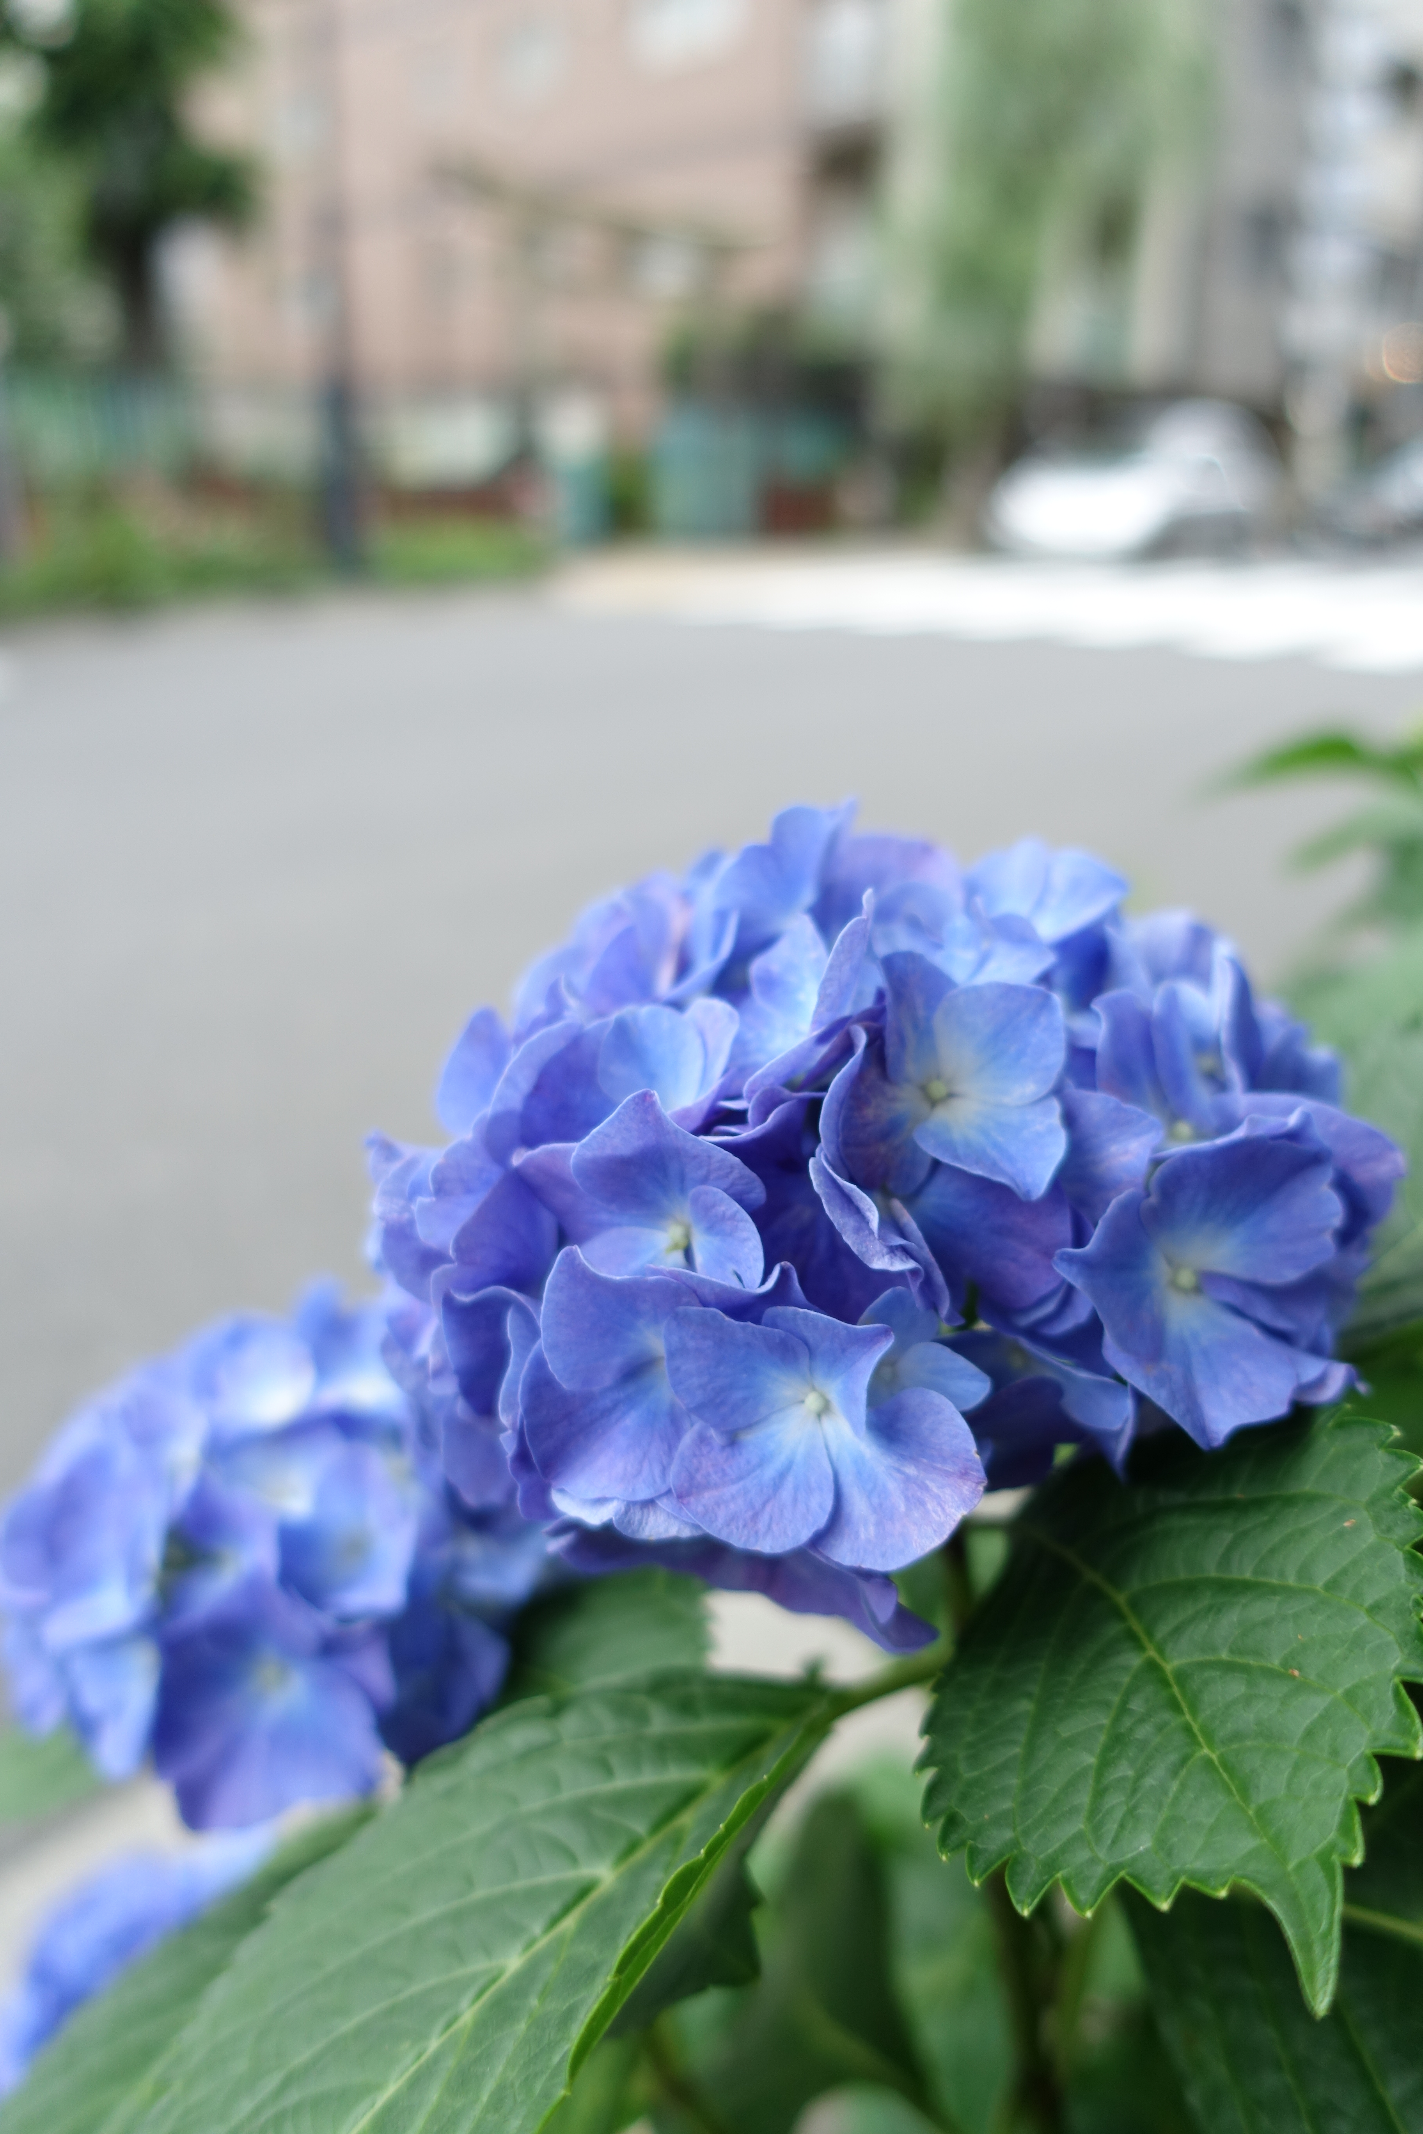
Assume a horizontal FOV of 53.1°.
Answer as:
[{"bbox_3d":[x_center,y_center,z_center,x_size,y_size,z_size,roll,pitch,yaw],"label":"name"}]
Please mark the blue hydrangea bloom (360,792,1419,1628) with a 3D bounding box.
[{"bbox_3d":[0.026,0.021,0.243,0.167,0.127,0.156,0,23,0],"label":"blue hydrangea bloom"}]

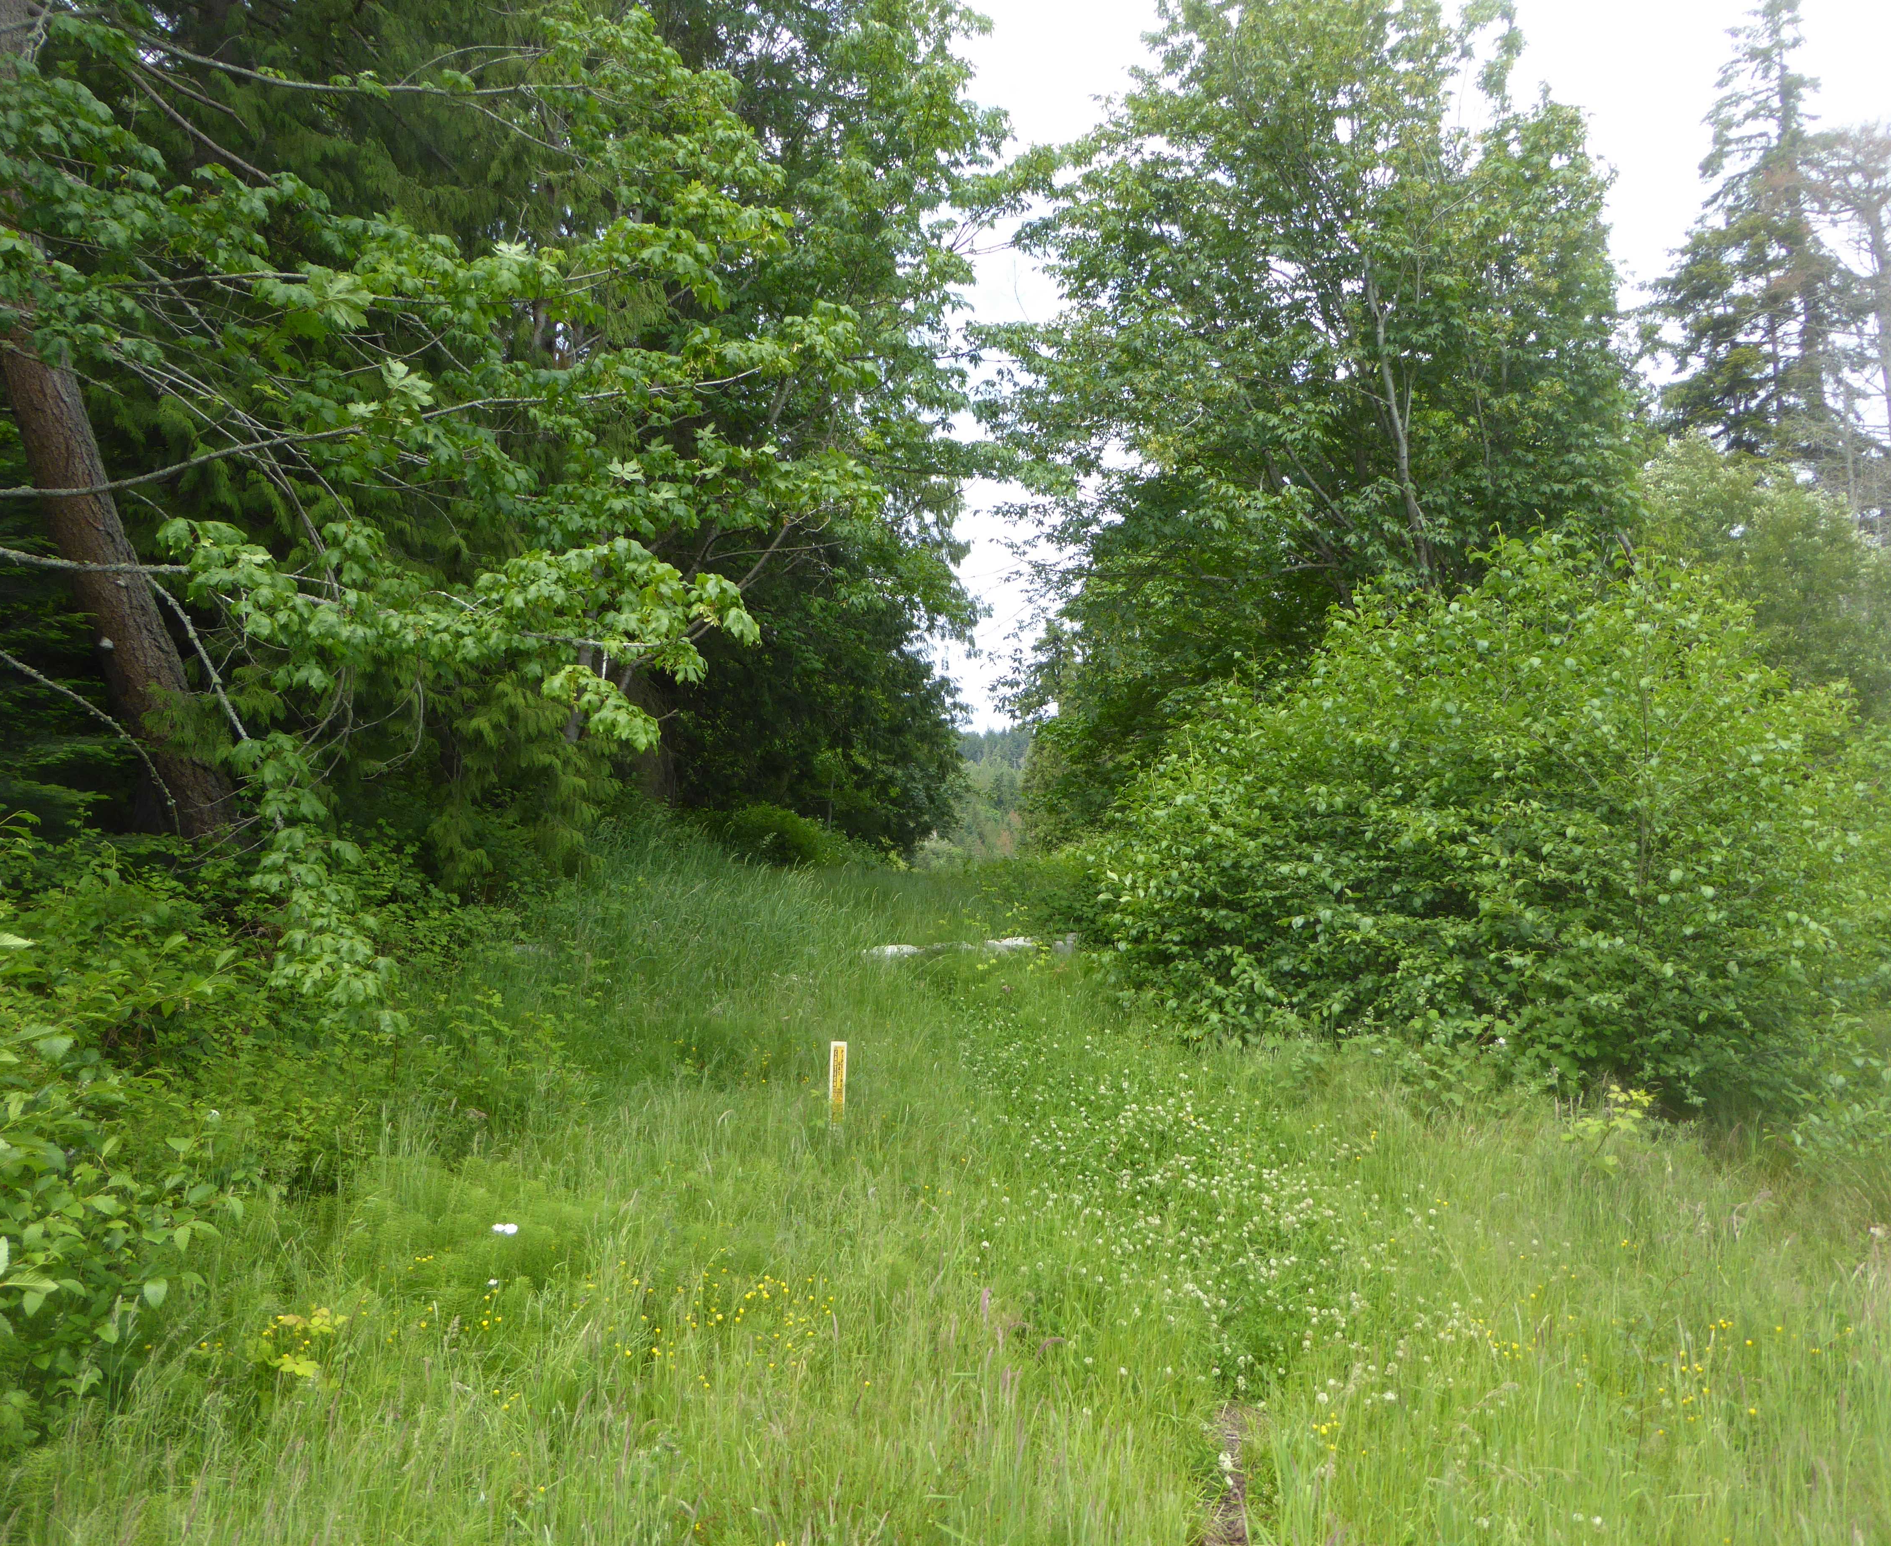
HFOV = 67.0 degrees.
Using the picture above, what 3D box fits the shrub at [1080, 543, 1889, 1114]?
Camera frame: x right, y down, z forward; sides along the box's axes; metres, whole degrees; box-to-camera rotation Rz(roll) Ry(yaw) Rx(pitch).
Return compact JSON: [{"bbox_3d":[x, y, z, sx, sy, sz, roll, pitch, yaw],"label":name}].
[{"bbox_3d":[3.180,0.120,8.800,4.600,3.300,3.800,-3,-4,14],"label":"shrub"}]

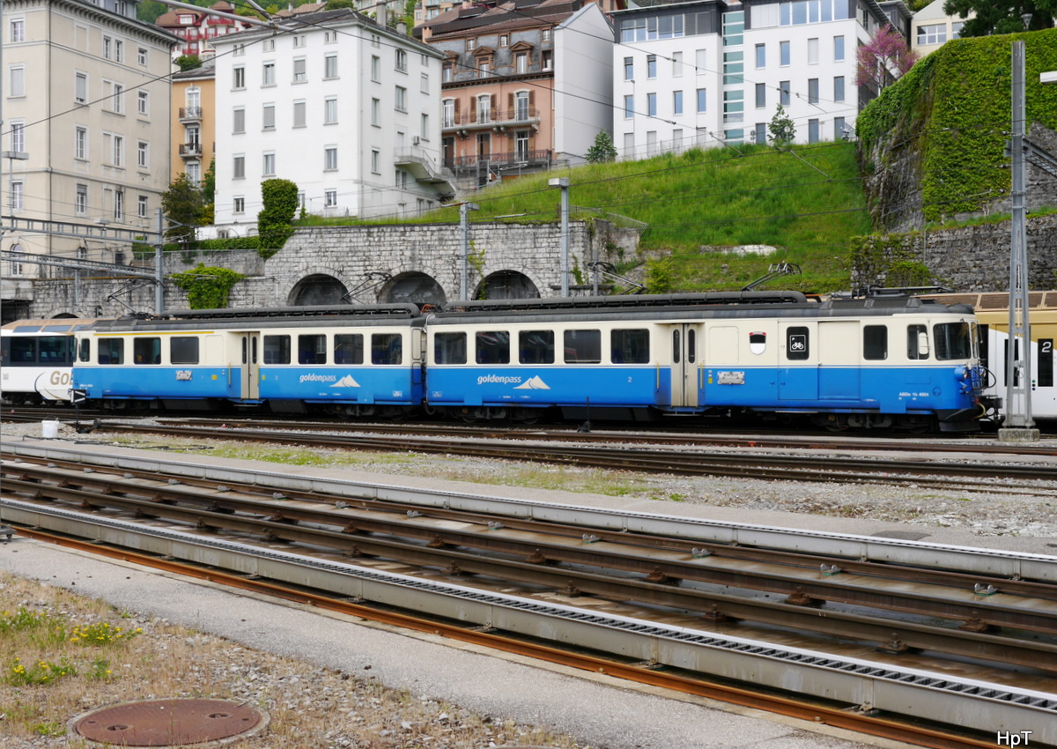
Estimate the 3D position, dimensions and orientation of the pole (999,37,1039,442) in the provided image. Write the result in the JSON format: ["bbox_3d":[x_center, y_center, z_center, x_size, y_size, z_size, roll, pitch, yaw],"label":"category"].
[{"bbox_3d":[11.400,-3.110,31.200,0.820,9.300,0.800,0,0,31],"label":"pole"}]

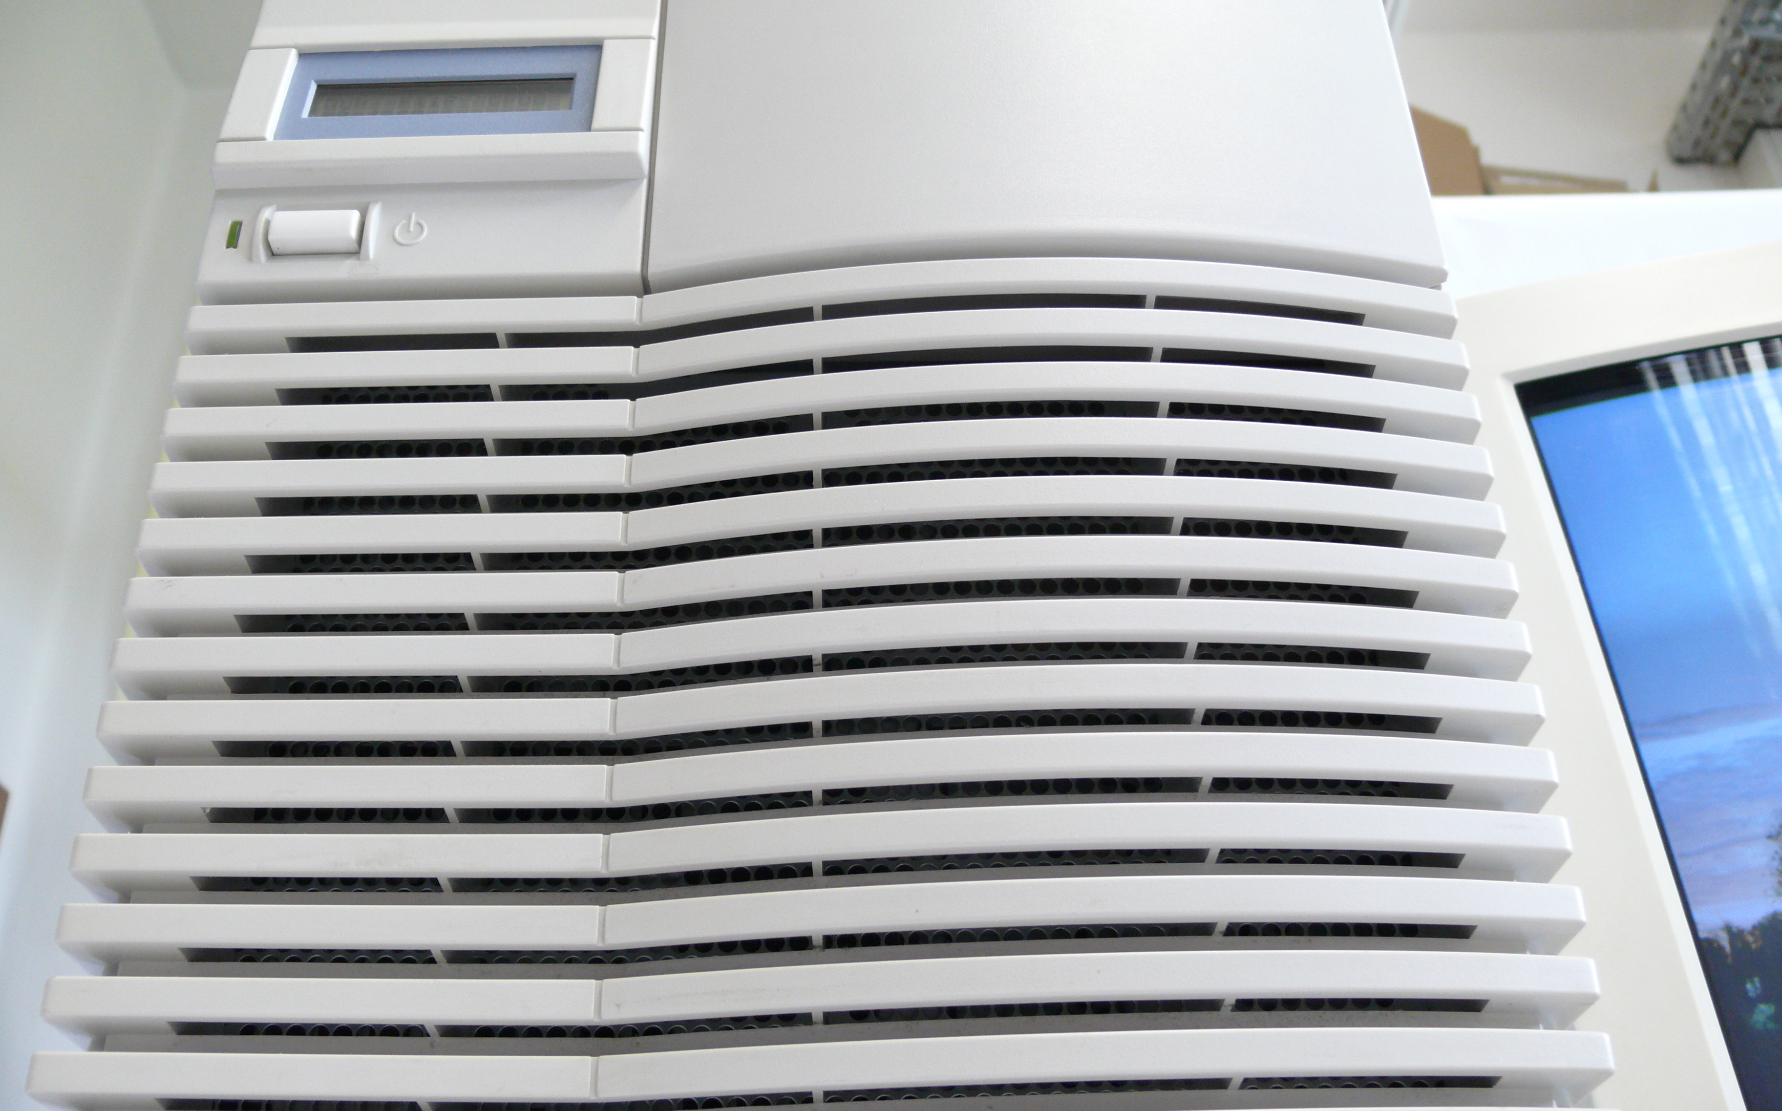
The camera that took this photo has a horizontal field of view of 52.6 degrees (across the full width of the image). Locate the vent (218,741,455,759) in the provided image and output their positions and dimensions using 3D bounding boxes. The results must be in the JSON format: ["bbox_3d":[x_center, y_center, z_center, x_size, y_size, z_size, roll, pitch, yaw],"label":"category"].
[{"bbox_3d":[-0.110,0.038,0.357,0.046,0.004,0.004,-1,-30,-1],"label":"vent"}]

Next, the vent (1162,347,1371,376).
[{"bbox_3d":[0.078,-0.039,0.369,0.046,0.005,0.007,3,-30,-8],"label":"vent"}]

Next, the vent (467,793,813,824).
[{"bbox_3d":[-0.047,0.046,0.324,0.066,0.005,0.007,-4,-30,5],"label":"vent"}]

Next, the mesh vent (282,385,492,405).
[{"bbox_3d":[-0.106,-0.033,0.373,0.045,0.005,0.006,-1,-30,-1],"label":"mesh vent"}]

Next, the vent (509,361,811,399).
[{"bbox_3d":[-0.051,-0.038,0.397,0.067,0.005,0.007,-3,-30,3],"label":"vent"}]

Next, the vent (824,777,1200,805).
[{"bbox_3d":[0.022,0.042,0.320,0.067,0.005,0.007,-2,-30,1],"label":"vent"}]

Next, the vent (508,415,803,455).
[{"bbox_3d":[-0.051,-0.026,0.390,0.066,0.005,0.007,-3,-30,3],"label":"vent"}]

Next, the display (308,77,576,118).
[{"bbox_3d":[-0.105,-0.107,0.412,0.062,0.013,0.005,-1,-36,-1],"label":"display"}]

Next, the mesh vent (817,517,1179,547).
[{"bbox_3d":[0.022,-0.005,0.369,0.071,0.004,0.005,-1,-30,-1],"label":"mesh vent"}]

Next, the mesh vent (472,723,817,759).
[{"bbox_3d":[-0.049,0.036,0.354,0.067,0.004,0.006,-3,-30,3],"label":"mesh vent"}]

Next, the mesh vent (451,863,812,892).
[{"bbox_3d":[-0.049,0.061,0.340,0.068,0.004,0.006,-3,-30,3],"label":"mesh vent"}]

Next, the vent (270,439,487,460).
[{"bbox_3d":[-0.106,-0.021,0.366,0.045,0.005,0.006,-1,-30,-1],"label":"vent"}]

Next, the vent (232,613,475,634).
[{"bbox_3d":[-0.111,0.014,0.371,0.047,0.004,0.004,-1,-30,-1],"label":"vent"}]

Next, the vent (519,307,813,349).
[{"bbox_3d":[-0.049,-0.047,0.377,0.066,0.005,0.007,-4,-30,5],"label":"vent"}]

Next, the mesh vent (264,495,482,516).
[{"bbox_3d":[-0.105,-0.010,0.359,0.045,0.005,0.006,-1,-30,-1],"label":"mesh vent"}]

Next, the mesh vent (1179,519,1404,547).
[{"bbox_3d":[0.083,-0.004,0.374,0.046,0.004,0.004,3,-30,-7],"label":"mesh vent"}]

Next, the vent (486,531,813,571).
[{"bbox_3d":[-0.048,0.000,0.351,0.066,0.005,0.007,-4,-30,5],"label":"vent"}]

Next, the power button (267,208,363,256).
[{"bbox_3d":[-0.133,-0.075,0.417,0.021,0.011,0.005,-1,-30,-1],"label":"power button"}]

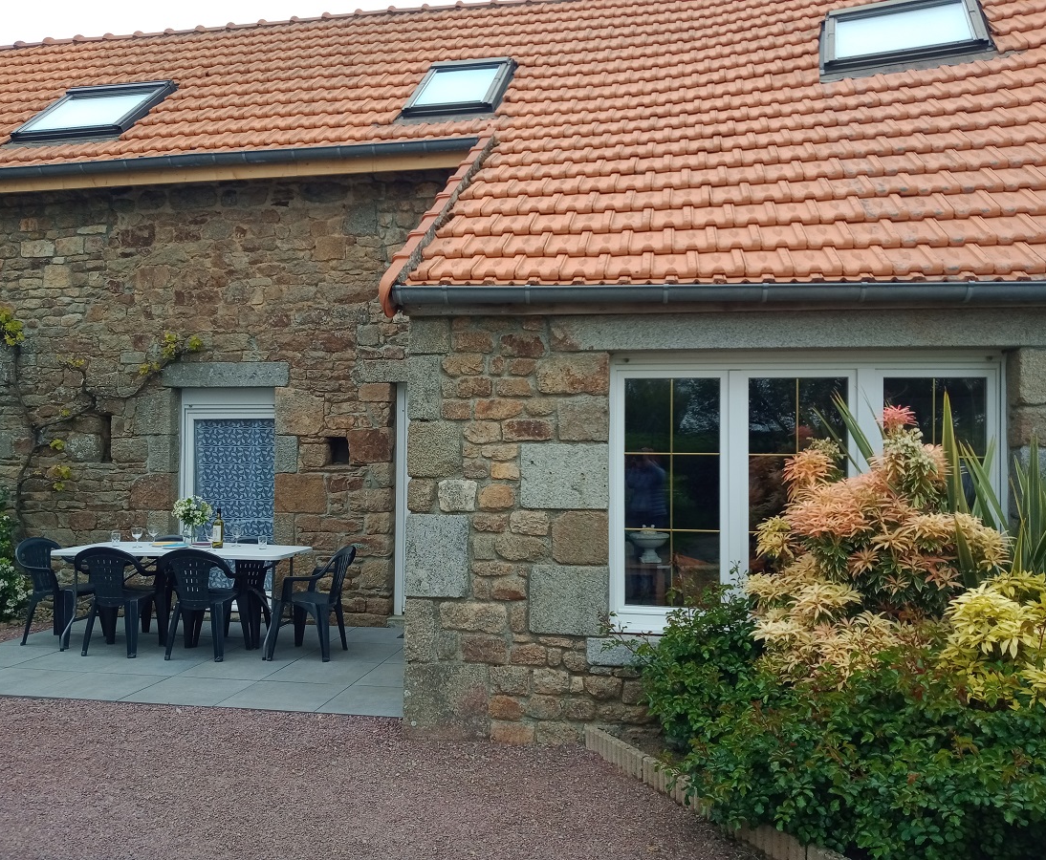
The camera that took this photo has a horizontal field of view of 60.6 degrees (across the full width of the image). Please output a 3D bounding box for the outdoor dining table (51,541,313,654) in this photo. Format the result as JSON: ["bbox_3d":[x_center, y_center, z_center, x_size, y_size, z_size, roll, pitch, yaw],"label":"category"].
[{"bbox_3d":[-2.552,1.273,6.795,1.790,0.735,0.745,0,-2,9],"label":"outdoor dining table"}]

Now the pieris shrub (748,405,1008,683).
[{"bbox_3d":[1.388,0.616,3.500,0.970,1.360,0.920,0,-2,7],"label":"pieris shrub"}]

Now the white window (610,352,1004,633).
[{"bbox_3d":[1.440,0.327,4.617,1.965,1.460,0.090,0,-2,7],"label":"white window"}]

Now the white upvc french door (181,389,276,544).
[{"bbox_3d":[-2.599,0.631,8.064,1.000,2.030,0.090,0,-2,8],"label":"white upvc french door"}]

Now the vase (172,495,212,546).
[{"bbox_3d":[-2.608,0.714,7.064,0.290,0.375,0.280,0,-2,9],"label":"vase"}]

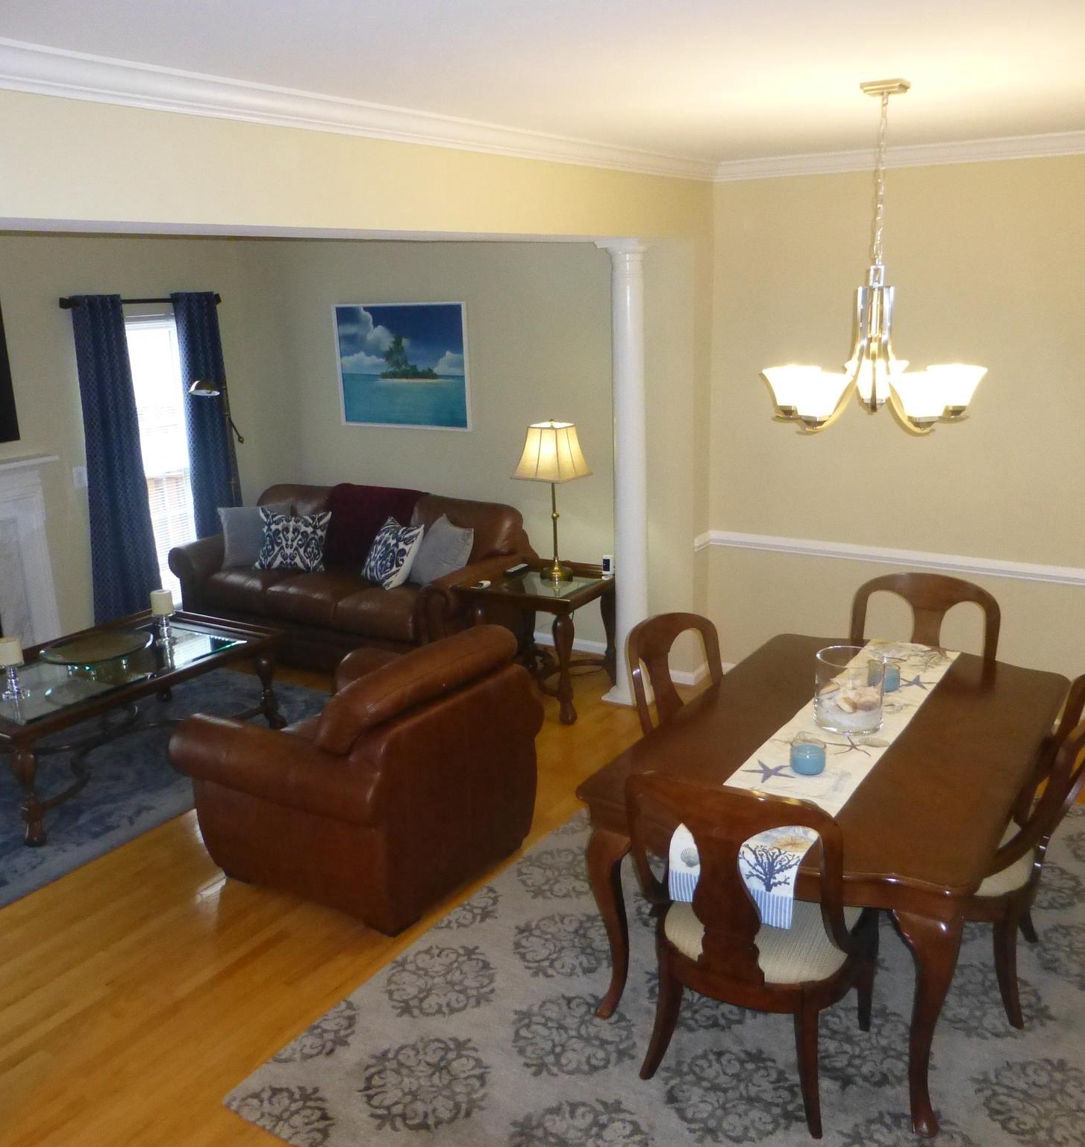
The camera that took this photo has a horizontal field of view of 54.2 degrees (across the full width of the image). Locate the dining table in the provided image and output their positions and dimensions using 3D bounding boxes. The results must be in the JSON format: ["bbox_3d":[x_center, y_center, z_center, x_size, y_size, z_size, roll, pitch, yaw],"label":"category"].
[{"bbox_3d":[1.017,0.868,3.525,1.080,0.755,1.670,8,18,33],"label":"dining table"}]

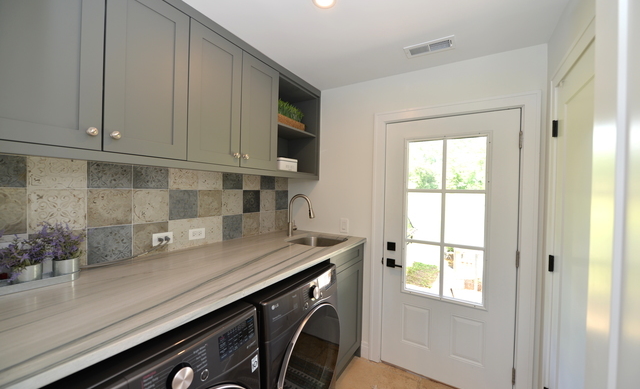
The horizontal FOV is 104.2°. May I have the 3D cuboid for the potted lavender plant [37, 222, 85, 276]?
[{"bbox_3d":[-1.161,0.251,1.123,0.160,0.260,0.157,2,1,31],"label":"potted lavender plant"}]

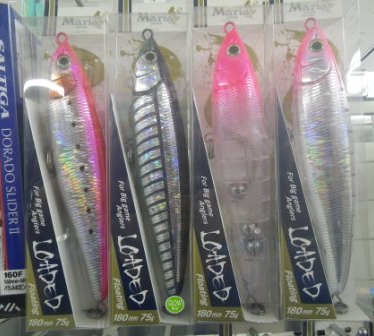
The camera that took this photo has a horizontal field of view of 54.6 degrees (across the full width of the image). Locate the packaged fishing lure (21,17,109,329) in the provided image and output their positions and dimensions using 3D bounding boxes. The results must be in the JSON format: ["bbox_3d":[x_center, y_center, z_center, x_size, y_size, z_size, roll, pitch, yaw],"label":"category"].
[{"bbox_3d":[-0.078,0.003,0.251,0.053,0.203,0.031,-1,-1,-1],"label":"packaged fishing lure"}]

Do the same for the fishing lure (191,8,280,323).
[{"bbox_3d":[0.031,-0.004,0.248,0.053,0.203,0.031,-1,-2,2],"label":"fishing lure"}]

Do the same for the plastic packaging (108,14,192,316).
[{"bbox_3d":[-0.024,0.000,0.252,0.053,0.203,0.031,-1,-1,-1],"label":"plastic packaging"}]

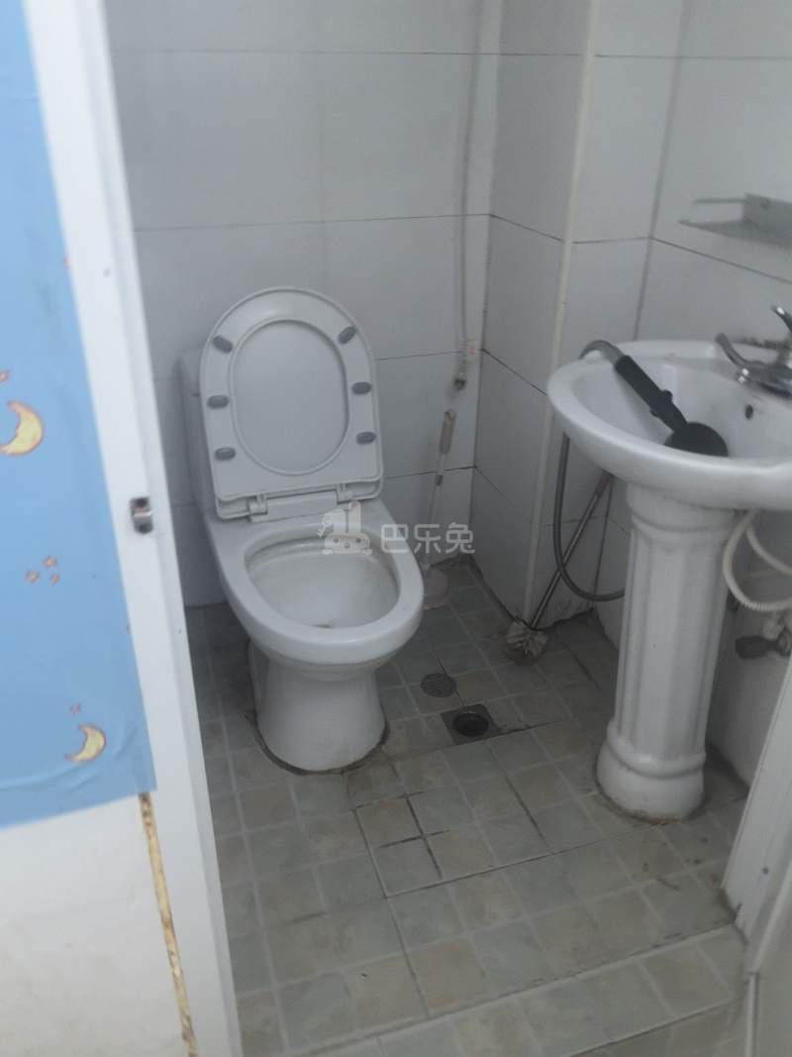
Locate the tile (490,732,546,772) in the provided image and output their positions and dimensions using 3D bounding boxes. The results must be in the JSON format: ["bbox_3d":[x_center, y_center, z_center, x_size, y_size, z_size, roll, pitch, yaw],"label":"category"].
[{"bbox_3d":[0.237,0.440,1.617,0.081,0.010,0.090,-8,30,-15],"label":"tile"}]

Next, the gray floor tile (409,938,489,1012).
[{"bbox_3d":[0.077,0.664,1.224,0.092,0.010,0.092,-8,29,-15],"label":"gray floor tile"}]

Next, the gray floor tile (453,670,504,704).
[{"bbox_3d":[0.184,0.352,1.812,0.092,0.010,0.092,-8,29,-15],"label":"gray floor tile"}]

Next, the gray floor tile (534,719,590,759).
[{"bbox_3d":[0.337,0.429,1.668,0.092,0.010,0.092,-8,29,-15],"label":"gray floor tile"}]

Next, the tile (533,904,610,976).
[{"bbox_3d":[0.268,0.634,1.272,0.096,0.010,0.096,-8,29,-16],"label":"tile"}]

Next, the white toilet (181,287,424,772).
[{"bbox_3d":[-0.170,-0.002,1.598,0.364,0.825,0.745,-8,29,-16],"label":"white toilet"}]

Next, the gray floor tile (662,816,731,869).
[{"bbox_3d":[0.520,0.546,1.431,0.093,0.010,0.093,-8,30,-15],"label":"gray floor tile"}]

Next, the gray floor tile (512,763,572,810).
[{"bbox_3d":[0.271,0.485,1.542,0.093,0.010,0.093,-8,30,-15],"label":"gray floor tile"}]

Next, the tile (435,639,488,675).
[{"bbox_3d":[0.151,0.299,1.880,0.093,0.010,0.093,-8,30,-15],"label":"tile"}]

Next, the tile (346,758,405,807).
[{"bbox_3d":[-0.041,0.480,1.546,0.093,0.010,0.093,-8,31,-15],"label":"tile"}]

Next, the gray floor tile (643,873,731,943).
[{"bbox_3d":[0.459,0.606,1.323,0.095,0.010,0.095,-8,30,-15],"label":"gray floor tile"}]

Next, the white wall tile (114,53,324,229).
[{"bbox_3d":[-0.352,-0.755,1.615,0.416,0.307,0.010,-8,30,-15],"label":"white wall tile"}]

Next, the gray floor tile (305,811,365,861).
[{"bbox_3d":[-0.107,0.539,1.442,0.093,0.010,0.093,-8,31,-15],"label":"gray floor tile"}]

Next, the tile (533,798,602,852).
[{"bbox_3d":[0.299,0.528,1.459,0.095,0.010,0.095,-8,30,-15],"label":"tile"}]

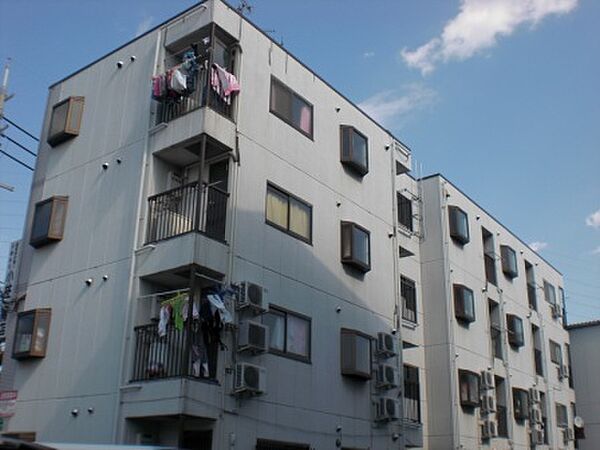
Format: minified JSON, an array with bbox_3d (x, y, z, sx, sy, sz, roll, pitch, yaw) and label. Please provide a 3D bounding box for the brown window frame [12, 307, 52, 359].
[{"bbox_3d":[-6.205,2.519,15.127,1.046,1.131,0.299,-15,-27,34],"label":"brown window frame"}]

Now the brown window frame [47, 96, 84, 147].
[{"bbox_3d":[-6.223,-2.761,17.393,1.089,1.157,0.302,-15,-27,35],"label":"brown window frame"}]

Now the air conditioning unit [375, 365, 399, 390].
[{"bbox_3d":[2.272,3.918,17.076,0.260,0.496,0.716,-15,-27,34],"label":"air conditioning unit"}]

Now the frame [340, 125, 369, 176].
[{"bbox_3d":[1.598,-2.123,18.690,0.302,1.159,1.145,-15,-27,35],"label":"frame"}]

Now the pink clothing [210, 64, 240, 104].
[{"bbox_3d":[-1.611,-3.104,14.528,0.163,0.780,0.877,-15,-27,34],"label":"pink clothing"}]

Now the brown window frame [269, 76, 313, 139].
[{"bbox_3d":[-0.191,-2.937,16.765,0.101,1.062,1.799,-15,-27,35],"label":"brown window frame"}]

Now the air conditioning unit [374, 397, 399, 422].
[{"bbox_3d":[2.274,4.726,16.982,0.272,0.519,0.735,-15,-27,35],"label":"air conditioning unit"}]

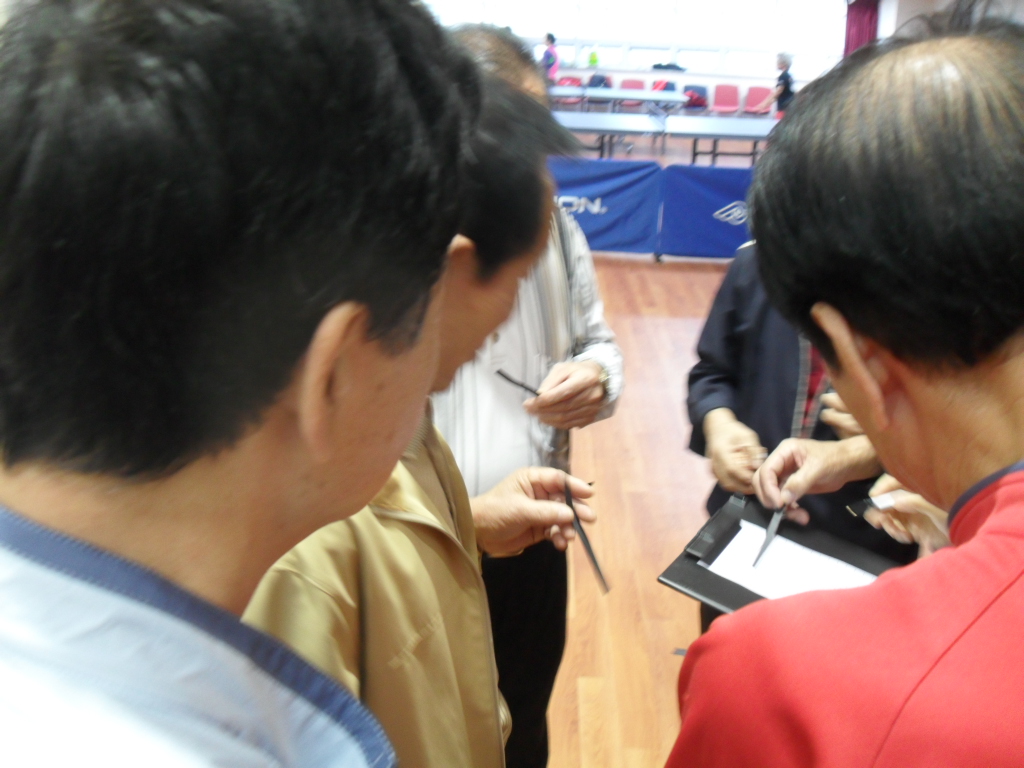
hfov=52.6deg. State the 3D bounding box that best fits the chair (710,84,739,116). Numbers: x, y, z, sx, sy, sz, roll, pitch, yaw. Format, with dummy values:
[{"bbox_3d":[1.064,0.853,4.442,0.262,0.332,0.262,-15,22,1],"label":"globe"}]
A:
[{"bbox_3d":[3.431,-4.372,16.703,0.470,0.800,0.520,5,19,7],"label":"chair"}]

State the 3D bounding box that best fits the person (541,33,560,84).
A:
[{"bbox_3d":[0.599,-4.684,16.149,0.360,1.550,0.460,3,19,2],"label":"person"}]

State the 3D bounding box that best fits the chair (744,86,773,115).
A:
[{"bbox_3d":[3.923,-4.287,16.546,0.470,0.800,0.520,6,20,9],"label":"chair"}]

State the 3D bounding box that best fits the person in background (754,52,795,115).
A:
[{"bbox_3d":[3.397,-3.551,13.436,0.650,1.430,0.500,3,19,2],"label":"person in background"}]

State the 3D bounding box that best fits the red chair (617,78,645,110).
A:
[{"bbox_3d":[1.939,-4.483,16.797,0.470,0.800,0.520,4,19,4],"label":"red chair"}]

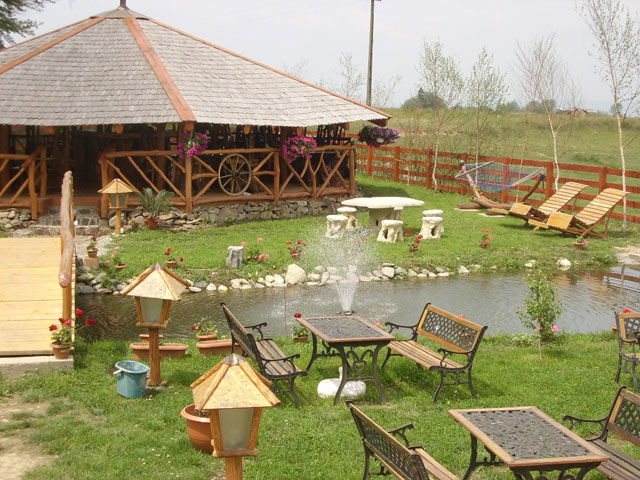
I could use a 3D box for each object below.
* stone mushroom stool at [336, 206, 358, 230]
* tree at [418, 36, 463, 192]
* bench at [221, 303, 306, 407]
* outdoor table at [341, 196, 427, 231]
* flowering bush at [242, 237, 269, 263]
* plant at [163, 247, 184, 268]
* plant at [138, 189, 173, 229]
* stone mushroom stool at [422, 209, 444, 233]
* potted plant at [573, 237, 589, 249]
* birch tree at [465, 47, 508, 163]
[{"bbox_3d":[0.602,-0.470,17.800,0.460,0.440,0.460,1,8,0],"label":"stone mushroom stool"},{"bbox_3d":[3.938,-3.998,26.185,1.500,4.750,1.500,3,8,8],"label":"tree"},{"bbox_3d":[-0.616,1.218,8.748,0.640,0.780,1.260,-2,9,-18],"label":"bench"},{"bbox_3d":[1.526,-0.618,20.043,2.000,0.710,1.750,1,8,0],"label":"outdoor table"},{"bbox_3d":[-1.219,0.156,15.397,0.500,0.470,0.420,1,8,0],"label":"flowering bush"},{"bbox_3d":[-2.494,0.297,13.800,0.340,0.330,0.300,1,8,0],"label":"plant"},{"bbox_3d":[-4.024,-0.751,19.632,0.880,0.930,0.850,1,8,0],"label":"plant"},{"bbox_3d":[2.732,-0.456,19.495,0.500,0.460,0.500,3,8,8],"label":"stone mushroom stool"},{"bbox_3d":[5.128,0.049,16.000,0.290,0.210,0.280,1,8,0],"label":"potted plant"},{"bbox_3d":[5.832,-4.136,28.442,1.550,5.250,1.500,1,8,0],"label":"birch tree"}]

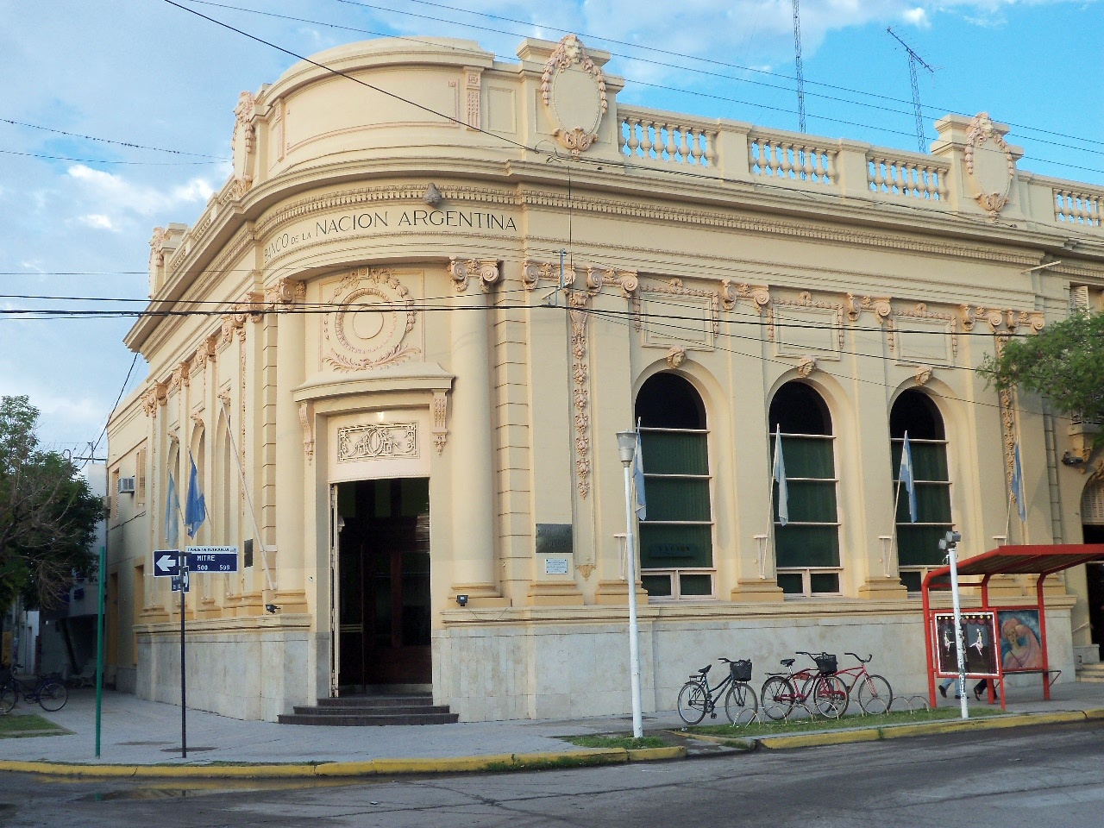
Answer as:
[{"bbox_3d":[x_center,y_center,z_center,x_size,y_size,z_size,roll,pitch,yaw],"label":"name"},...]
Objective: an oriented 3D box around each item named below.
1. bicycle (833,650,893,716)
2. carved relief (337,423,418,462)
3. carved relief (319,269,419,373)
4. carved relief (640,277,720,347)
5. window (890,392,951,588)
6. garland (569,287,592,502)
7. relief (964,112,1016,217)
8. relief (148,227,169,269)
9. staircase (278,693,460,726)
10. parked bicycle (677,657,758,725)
[{"bbox_3d":[4.980,4.589,22.846,1.780,1.040,0.650,-8,-11,36],"label":"bicycle"},{"bbox_3d":[-3.124,0.518,24.050,1.600,0.650,0.140,-5,-9,18],"label":"carved relief"},{"bbox_3d":[-3.283,-1.691,24.108,1.870,1.830,0.250,-5,-9,18],"label":"carved relief"},{"bbox_3d":[2.431,-1.943,26.005,1.880,1.420,0.150,3,-10,-26],"label":"carved relief"},{"bbox_3d":[7.885,1.624,28.491,1.570,4.330,0.300,3,-10,-26],"label":"window"},{"bbox_3d":[0.572,-0.370,24.591,0.460,3.850,0.200,3,-10,-26],"label":"garland"},{"bbox_3d":[9.840,-5.548,30.079,1.420,2.430,0.360,3,-10,-26],"label":"relief"},{"bbox_3d":[-10.814,-4.469,36.818,0.373,1.296,1.325,3,-10,-26],"label":"relief"},{"bbox_3d":[-3.181,5.216,23.564,3.550,0.440,1.450,-5,-9,19],"label":"staircase"},{"bbox_3d":[2.600,4.413,21.257,1.720,1.030,0.600,-10,-12,42],"label":"parked bicycle"}]

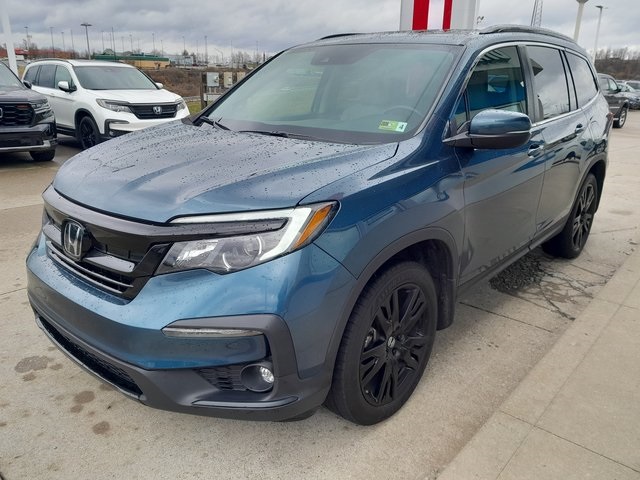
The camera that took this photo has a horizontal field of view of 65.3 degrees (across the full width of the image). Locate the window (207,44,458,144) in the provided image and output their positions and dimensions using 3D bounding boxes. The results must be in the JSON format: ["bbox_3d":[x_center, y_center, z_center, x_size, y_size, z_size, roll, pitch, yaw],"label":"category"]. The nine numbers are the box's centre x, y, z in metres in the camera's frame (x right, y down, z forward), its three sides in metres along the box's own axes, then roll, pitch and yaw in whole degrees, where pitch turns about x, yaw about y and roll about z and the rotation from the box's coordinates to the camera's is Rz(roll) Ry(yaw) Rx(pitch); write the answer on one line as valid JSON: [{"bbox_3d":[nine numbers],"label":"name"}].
[{"bbox_3d":[-0.017,-0.855,2.826,1.500,0.180,0.880,15,57,39],"label":"window"}]

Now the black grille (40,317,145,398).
[{"bbox_3d":[-0.992,0.466,2.103,0.950,0.110,0.130,15,23,39],"label":"black grille"}]

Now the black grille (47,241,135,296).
[{"bbox_3d":[-0.967,0.120,2.034,0.800,0.135,0.100,14,22,40],"label":"black grille"}]

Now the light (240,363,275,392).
[{"bbox_3d":[-0.238,0.523,1.913,0.135,0.125,0.090,9,20,30],"label":"light"}]

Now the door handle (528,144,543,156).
[{"bbox_3d":[1.255,-0.522,2.913,0.055,0.050,0.220,15,23,39],"label":"door handle"}]

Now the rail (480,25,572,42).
[{"bbox_3d":[1.568,-1.461,3.610,0.080,0.110,1.950,14,22,40],"label":"rail"}]

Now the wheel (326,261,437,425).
[{"bbox_3d":[0.248,0.429,2.223,0.245,0.745,0.745,14,22,40],"label":"wheel"}]

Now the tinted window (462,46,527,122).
[{"bbox_3d":[0.930,-0.822,2.683,0.070,0.470,0.870,-7,8,46],"label":"tinted window"}]

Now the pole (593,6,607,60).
[{"bbox_3d":[22.739,-15.389,41.044,0.900,6.960,0.450,9,20,26],"label":"pole"}]

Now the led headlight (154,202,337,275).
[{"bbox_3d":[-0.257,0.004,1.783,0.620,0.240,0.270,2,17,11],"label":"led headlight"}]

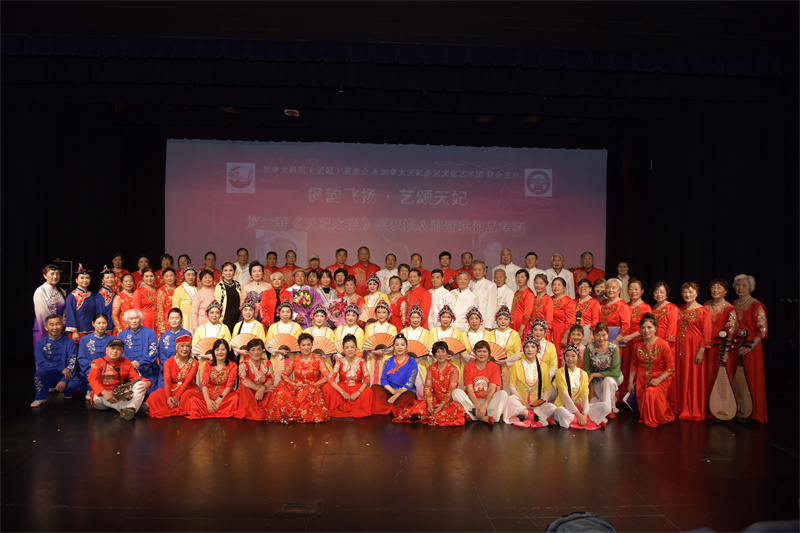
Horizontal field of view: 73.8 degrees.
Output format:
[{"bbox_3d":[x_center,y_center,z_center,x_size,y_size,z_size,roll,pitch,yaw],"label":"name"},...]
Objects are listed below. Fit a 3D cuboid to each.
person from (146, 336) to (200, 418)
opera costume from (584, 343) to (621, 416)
[{"bbox_3d":[-2.616,1.246,6.172,0.640,0.840,0.620,1,0,-20],"label":"person"},{"bbox_3d":[2.435,1.346,6.380,0.460,0.840,0.550,1,0,25],"label":"opera costume"}]

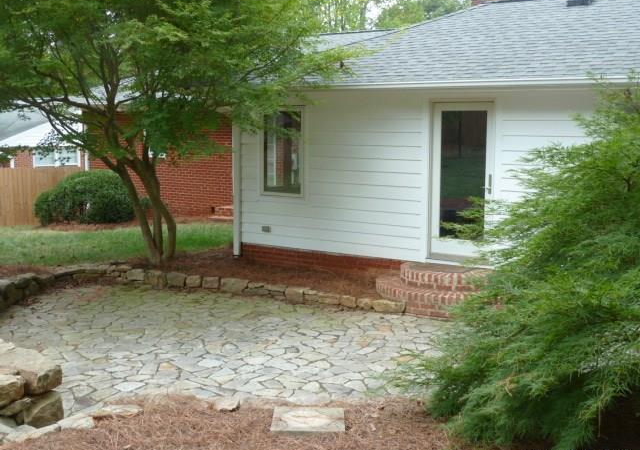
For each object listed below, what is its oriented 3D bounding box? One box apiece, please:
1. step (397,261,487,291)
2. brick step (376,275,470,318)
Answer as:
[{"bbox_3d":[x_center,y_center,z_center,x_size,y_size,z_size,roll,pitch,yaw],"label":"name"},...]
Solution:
[{"bbox_3d":[1.518,0.662,9.303,1.427,0.180,0.531,5,9,33],"label":"step"},{"bbox_3d":[1.429,0.902,9.200,2.044,0.268,0.853,5,9,33],"label":"brick step"}]

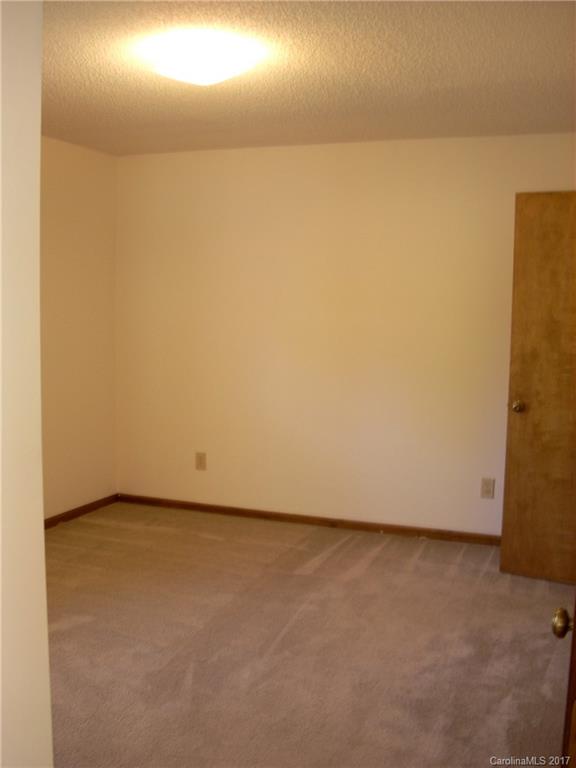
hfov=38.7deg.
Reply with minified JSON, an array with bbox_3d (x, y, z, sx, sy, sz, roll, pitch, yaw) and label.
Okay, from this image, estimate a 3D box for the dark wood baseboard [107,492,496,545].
[{"bbox_3d":[0.105,0.885,5.335,2.850,0.068,0.016,3,6,21],"label":"dark wood baseboard"}]

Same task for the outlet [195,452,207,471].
[{"bbox_3d":[-0.593,0.530,5.575,0.073,0.117,0.010,3,6,21],"label":"outlet"}]

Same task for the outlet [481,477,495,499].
[{"bbox_3d":[1.195,0.627,4.890,0.073,0.117,0.010,3,6,21],"label":"outlet"}]

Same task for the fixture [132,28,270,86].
[{"bbox_3d":[-0.344,-1.255,3.210,0.460,0.130,0.460,1,6,0],"label":"fixture"}]

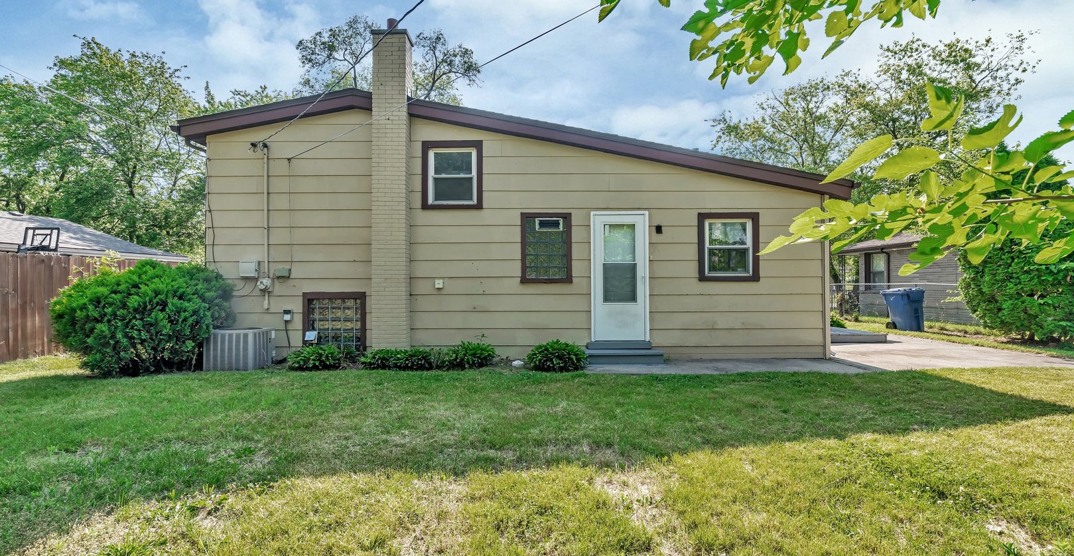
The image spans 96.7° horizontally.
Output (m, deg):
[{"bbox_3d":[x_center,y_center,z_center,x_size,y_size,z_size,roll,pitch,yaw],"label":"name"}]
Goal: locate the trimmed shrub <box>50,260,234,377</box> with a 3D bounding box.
[{"bbox_3d":[-6.100,0.525,7.380,2.400,1.640,2.100,0,-1,-1],"label":"trimmed shrub"}]

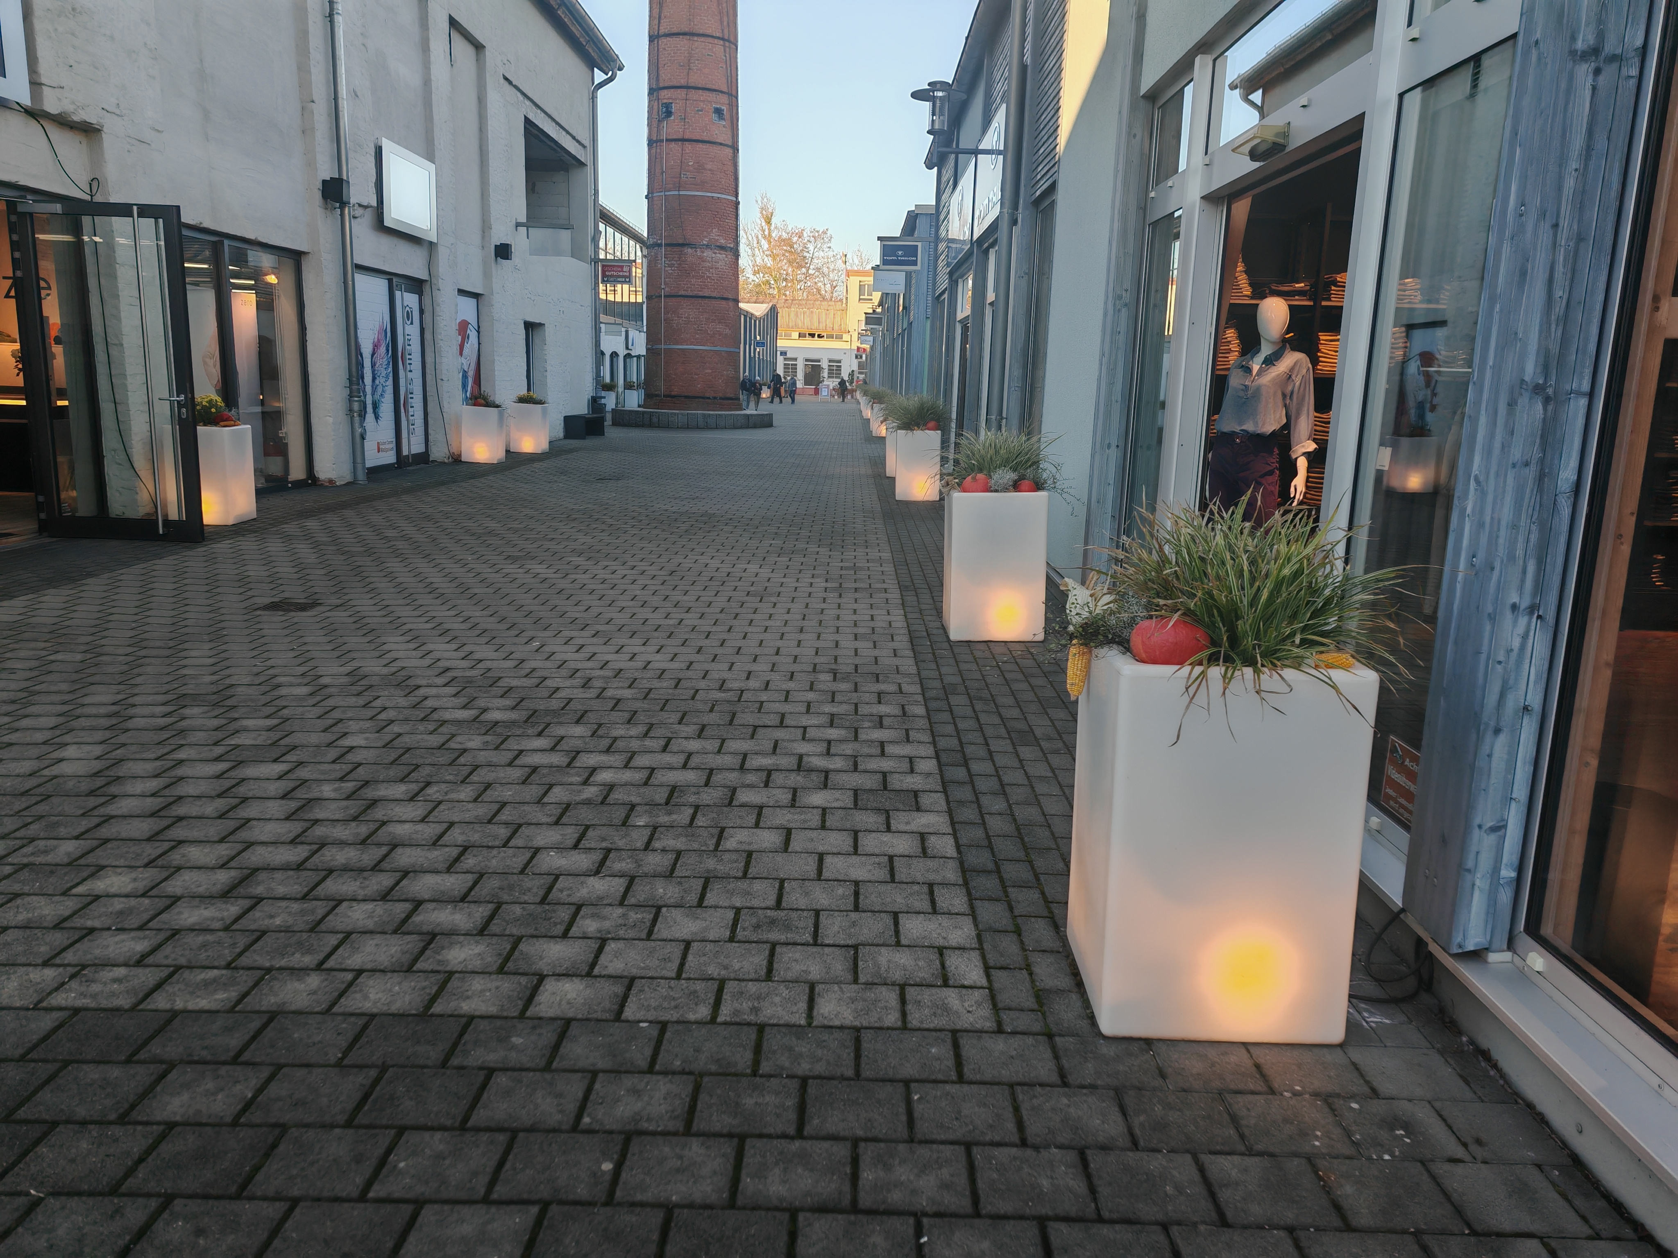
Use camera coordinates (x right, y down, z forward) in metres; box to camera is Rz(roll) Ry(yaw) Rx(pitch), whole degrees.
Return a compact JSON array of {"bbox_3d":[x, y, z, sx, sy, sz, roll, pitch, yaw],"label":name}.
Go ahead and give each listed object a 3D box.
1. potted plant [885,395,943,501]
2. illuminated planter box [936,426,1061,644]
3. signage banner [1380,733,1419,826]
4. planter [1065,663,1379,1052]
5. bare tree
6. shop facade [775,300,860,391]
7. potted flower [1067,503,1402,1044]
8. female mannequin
[{"bbox_3d":[0.901,-2.124,14.822,0.670,1.180,0.600,0,11,1],"label":"potted plant"},{"bbox_3d":[0.862,-0.522,6.853,0.590,1.110,0.540,1,11,0],"label":"illuminated planter box"},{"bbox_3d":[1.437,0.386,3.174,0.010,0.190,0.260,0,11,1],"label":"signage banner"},{"bbox_3d":[0.816,0.426,2.802,0.508,0.789,0.505,1,11,3],"label":"planter"},{"bbox_3d":[-5.259,-33.919,127.993,12.000,19.500,11.000,0,11,1],"label":"bare tree"},{"bbox_3d":[-1.917,-25.371,114.297,7.600,8.591,4.000,0,11,1],"label":"shop facade"},{"bbox_3d":[0.835,0.280,2.773,0.660,1.087,0.600,1,11,3],"label":"potted flower"},{"bbox_3d":[2.143,-0.814,6.467,0.500,1.740,0.340,10,15,42],"label":"female mannequin"}]

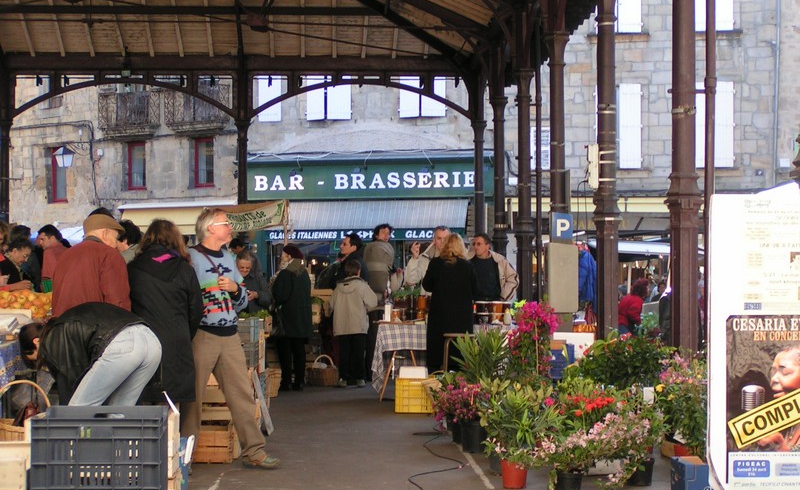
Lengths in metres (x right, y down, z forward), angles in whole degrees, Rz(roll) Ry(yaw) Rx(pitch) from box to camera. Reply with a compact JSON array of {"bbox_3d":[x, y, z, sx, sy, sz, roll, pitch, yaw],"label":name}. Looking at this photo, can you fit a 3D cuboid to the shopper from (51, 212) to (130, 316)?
[{"bbox_3d":[-1.987,0.644,11.200,0.520,1.660,0.400,0,-1,24],"label":"shopper"}]

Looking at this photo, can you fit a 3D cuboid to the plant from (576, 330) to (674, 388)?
[{"bbox_3d":[1.632,1.059,12.600,0.720,0.880,0.650,0,-1,-2],"label":"plant"}]

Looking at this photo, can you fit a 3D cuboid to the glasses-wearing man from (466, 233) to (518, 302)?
[{"bbox_3d":[0.987,0.744,18.900,0.620,1.740,0.420,0,-1,18],"label":"glasses-wearing man"}]

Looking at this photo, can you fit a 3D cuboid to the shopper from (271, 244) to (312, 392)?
[{"bbox_3d":[-1.234,0.810,19.788,0.480,1.655,0.360,1,-1,-42],"label":"shopper"}]

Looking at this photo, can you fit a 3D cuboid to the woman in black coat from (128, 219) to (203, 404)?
[{"bbox_3d":[-1.467,0.646,10.790,0.480,1.635,0.340,0,-1,-15],"label":"woman in black coat"}]

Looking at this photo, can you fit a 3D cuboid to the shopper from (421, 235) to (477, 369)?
[{"bbox_3d":[0.491,0.737,17.189,0.530,1.702,0.360,0,-1,-8],"label":"shopper"}]

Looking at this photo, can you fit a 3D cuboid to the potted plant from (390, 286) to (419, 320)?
[{"bbox_3d":[0.047,0.605,18.192,0.290,0.360,0.260,0,-1,0],"label":"potted plant"}]

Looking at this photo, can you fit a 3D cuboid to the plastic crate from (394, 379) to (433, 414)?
[{"bbox_3d":[0.137,1.410,16.350,0.350,0.315,0.500,0,-1,-2],"label":"plastic crate"}]

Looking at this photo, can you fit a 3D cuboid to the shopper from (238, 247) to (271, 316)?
[{"bbox_3d":[-1.363,0.790,15.700,0.500,1.530,0.420,0,-1,12],"label":"shopper"}]

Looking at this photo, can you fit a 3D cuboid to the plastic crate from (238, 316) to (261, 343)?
[{"bbox_3d":[-1.316,0.690,14.300,0.400,0.220,0.500,0,-1,-2],"label":"plastic crate"}]

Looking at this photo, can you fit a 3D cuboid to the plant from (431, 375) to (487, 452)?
[{"bbox_3d":[0.429,1.226,12.579,0.420,0.544,0.400,0,-1,0],"label":"plant"}]

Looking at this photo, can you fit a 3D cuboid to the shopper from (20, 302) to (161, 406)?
[{"bbox_3d":[-1.673,0.876,9.400,0.750,1.130,0.500,-1,-1,35],"label":"shopper"}]

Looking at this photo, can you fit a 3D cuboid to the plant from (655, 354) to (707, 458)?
[{"bbox_3d":[1.988,1.127,12.200,0.410,0.730,0.400,0,-1,-2],"label":"plant"}]

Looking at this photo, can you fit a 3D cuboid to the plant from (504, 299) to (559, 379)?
[{"bbox_3d":[1.001,0.961,12.984,0.410,1.090,0.400,0,-1,0],"label":"plant"}]

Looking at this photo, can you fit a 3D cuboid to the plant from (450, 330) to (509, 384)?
[{"bbox_3d":[0.610,1.092,13.300,0.450,0.840,0.450,0,-1,-2],"label":"plant"}]

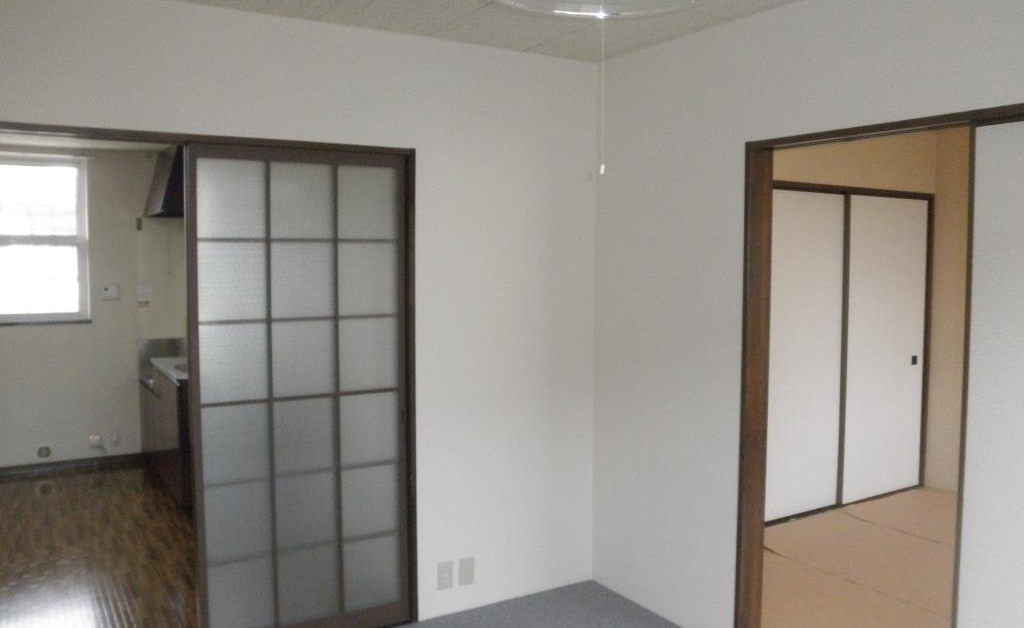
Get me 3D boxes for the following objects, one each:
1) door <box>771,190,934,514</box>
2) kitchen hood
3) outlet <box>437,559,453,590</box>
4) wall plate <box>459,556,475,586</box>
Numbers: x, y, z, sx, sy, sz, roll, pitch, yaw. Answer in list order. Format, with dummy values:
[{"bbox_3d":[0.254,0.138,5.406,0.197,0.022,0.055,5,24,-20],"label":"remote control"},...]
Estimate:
[{"bbox_3d":[2.021,0.217,5.072,1.741,1.972,0.050,-3,5,-31],"label":"door"},{"bbox_3d":[-2.314,-0.951,5.980,0.558,0.483,0.790,-3,5,-31],"label":"kitchen hood"},{"bbox_3d":[-0.287,1.135,3.586,0.071,0.119,0.010,-3,5,-31],"label":"outlet"},{"bbox_3d":[-0.186,1.082,3.477,0.070,0.120,0.009,-3,5,-32],"label":"wall plate"}]

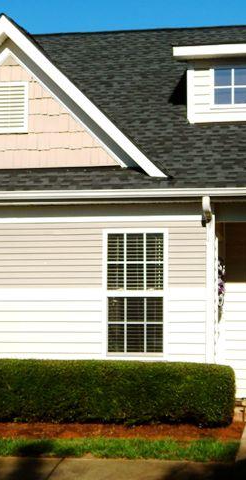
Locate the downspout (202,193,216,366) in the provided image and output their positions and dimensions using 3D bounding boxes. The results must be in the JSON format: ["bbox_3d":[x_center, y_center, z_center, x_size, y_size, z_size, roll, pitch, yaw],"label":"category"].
[{"bbox_3d":[1.001,0.736,11.783,0.106,2.467,0.410,-1,-5,11],"label":"downspout"}]

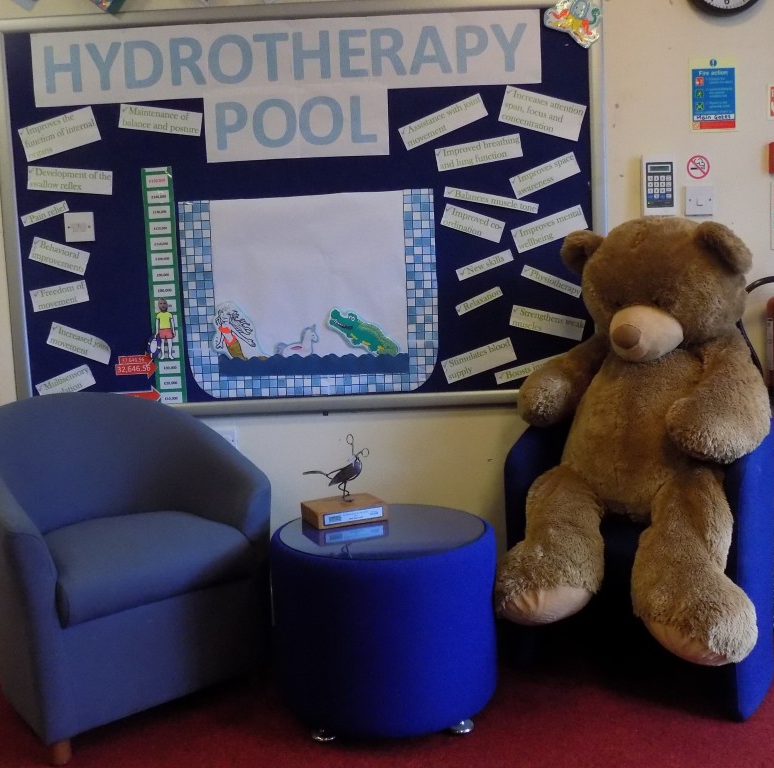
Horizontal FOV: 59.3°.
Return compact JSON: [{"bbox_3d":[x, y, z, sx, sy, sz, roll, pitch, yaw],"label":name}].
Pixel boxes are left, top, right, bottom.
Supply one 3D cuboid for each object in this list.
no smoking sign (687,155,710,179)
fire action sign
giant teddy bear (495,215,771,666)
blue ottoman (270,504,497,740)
[{"bbox_3d":[0.929,-0.646,2.029,0.069,0.069,0.004,-2,4,2],"label":"no smoking sign"},{"bbox_3d":[0.968,-0.856,2.012,0.139,0.216,0.004,-2,4,2],"label":"fire action sign"},{"bbox_3d":[0.693,0.058,1.697,0.586,0.989,0.646,0,5,31],"label":"giant teddy bear"},{"bbox_3d":[-0.004,0.551,1.662,0.527,0.424,0.527,-2,4,2],"label":"blue ottoman"}]

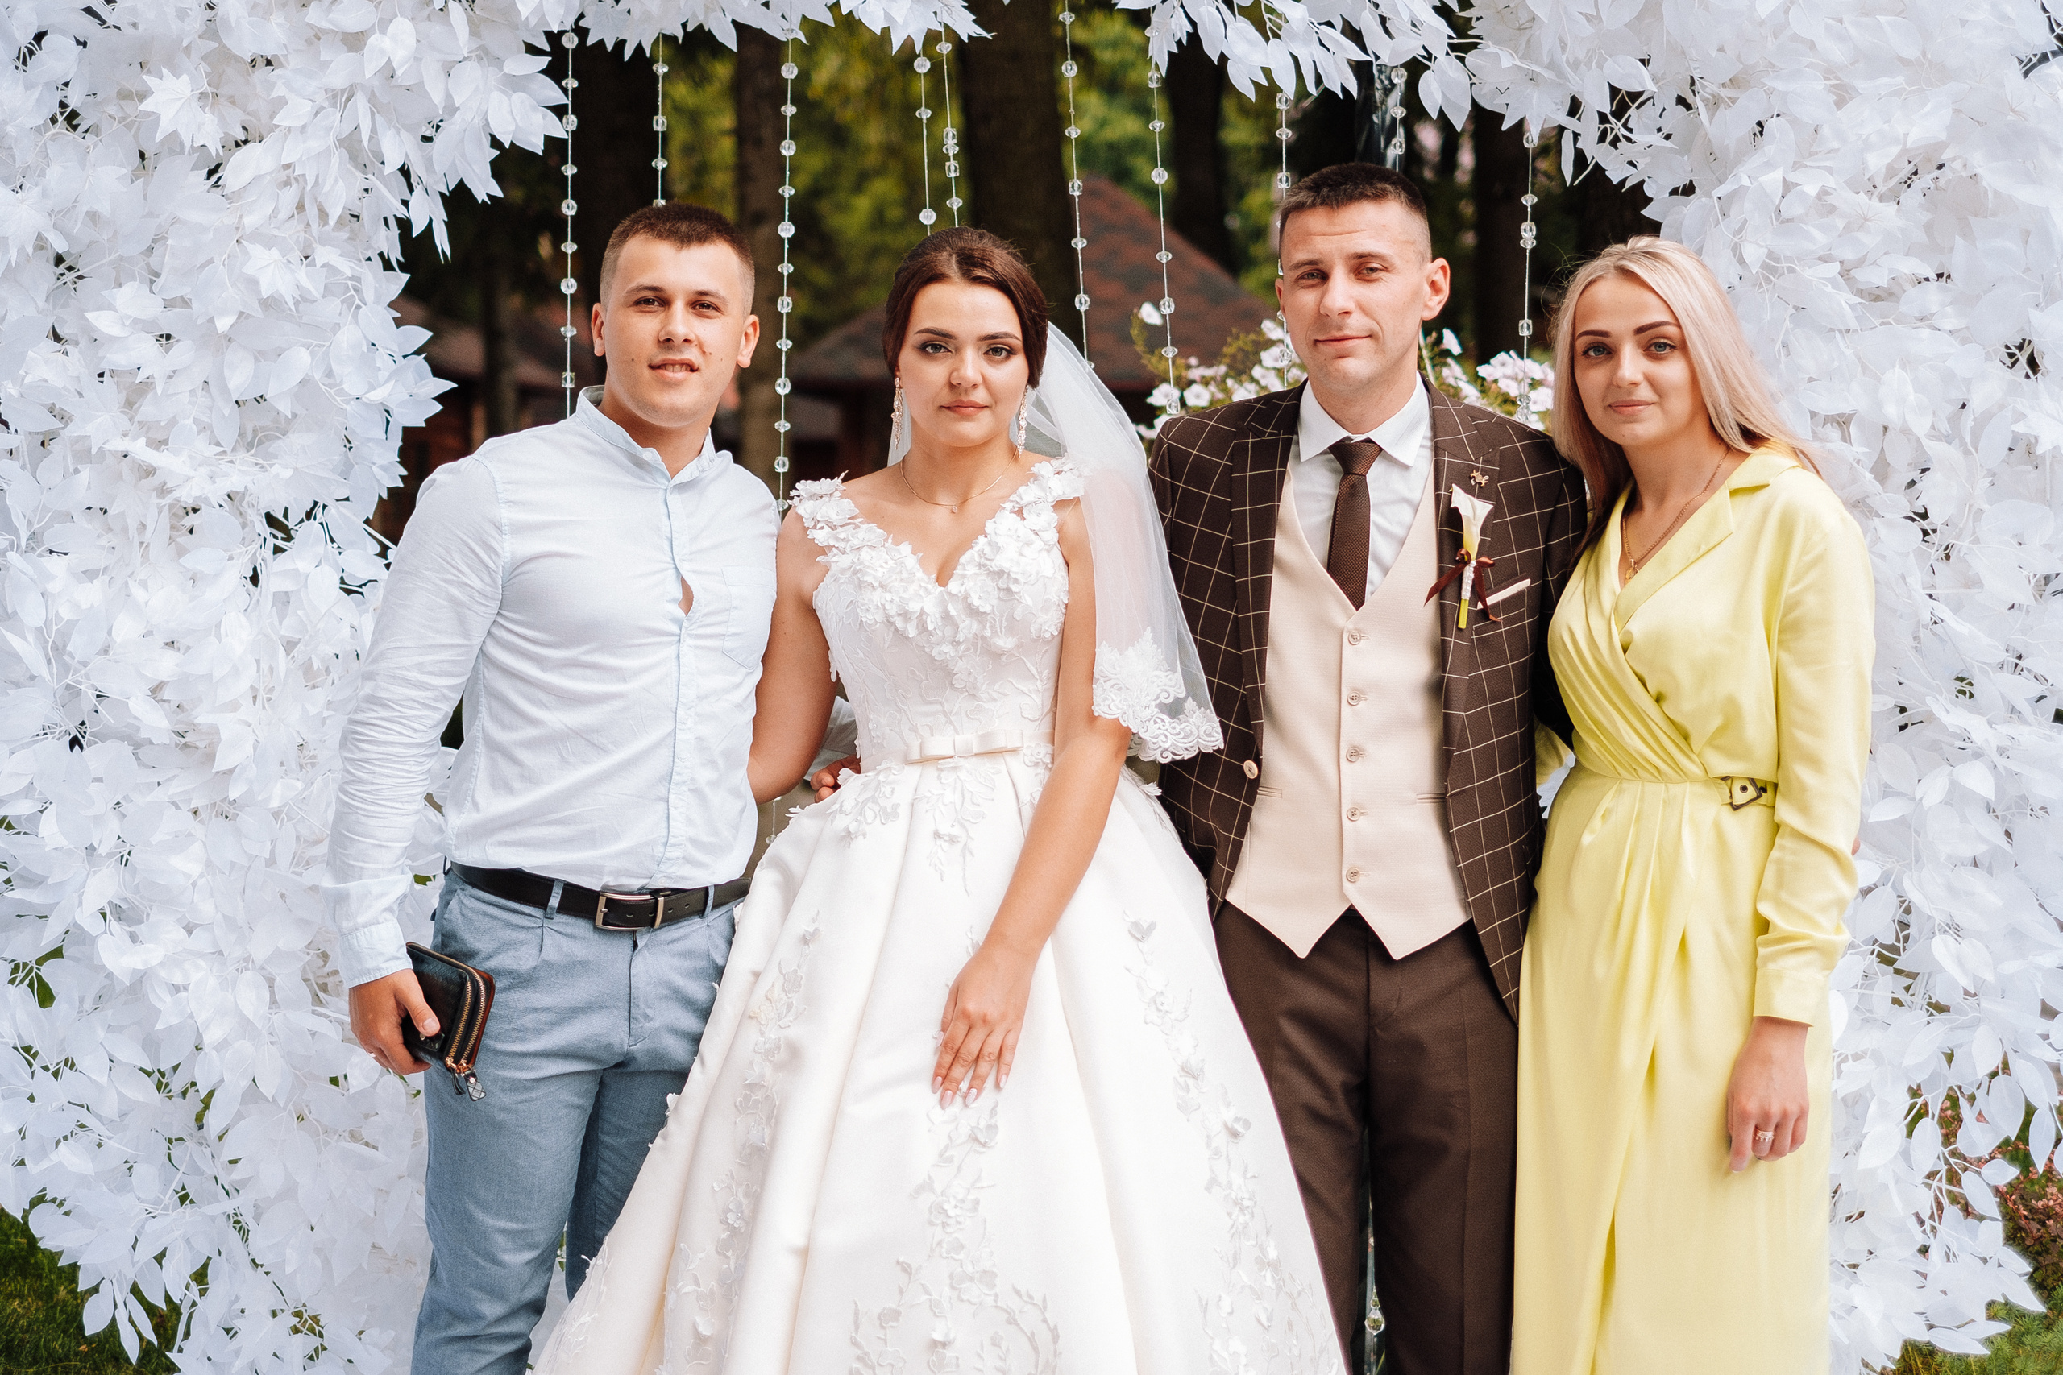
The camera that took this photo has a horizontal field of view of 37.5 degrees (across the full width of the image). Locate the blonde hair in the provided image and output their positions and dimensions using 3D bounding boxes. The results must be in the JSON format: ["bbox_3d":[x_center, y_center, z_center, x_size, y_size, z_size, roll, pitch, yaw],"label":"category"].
[{"bbox_3d":[0.690,-0.315,3.220,0.255,0.330,0.250,2,4,25],"label":"blonde hair"}]

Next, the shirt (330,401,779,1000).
[{"bbox_3d":[-0.500,0.000,3.280,0.500,0.640,0.300,-2,4,-24],"label":"shirt"}]

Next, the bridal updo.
[{"bbox_3d":[-0.070,-0.398,3.220,0.180,0.190,0.230,0,4,-2],"label":"bridal updo"}]

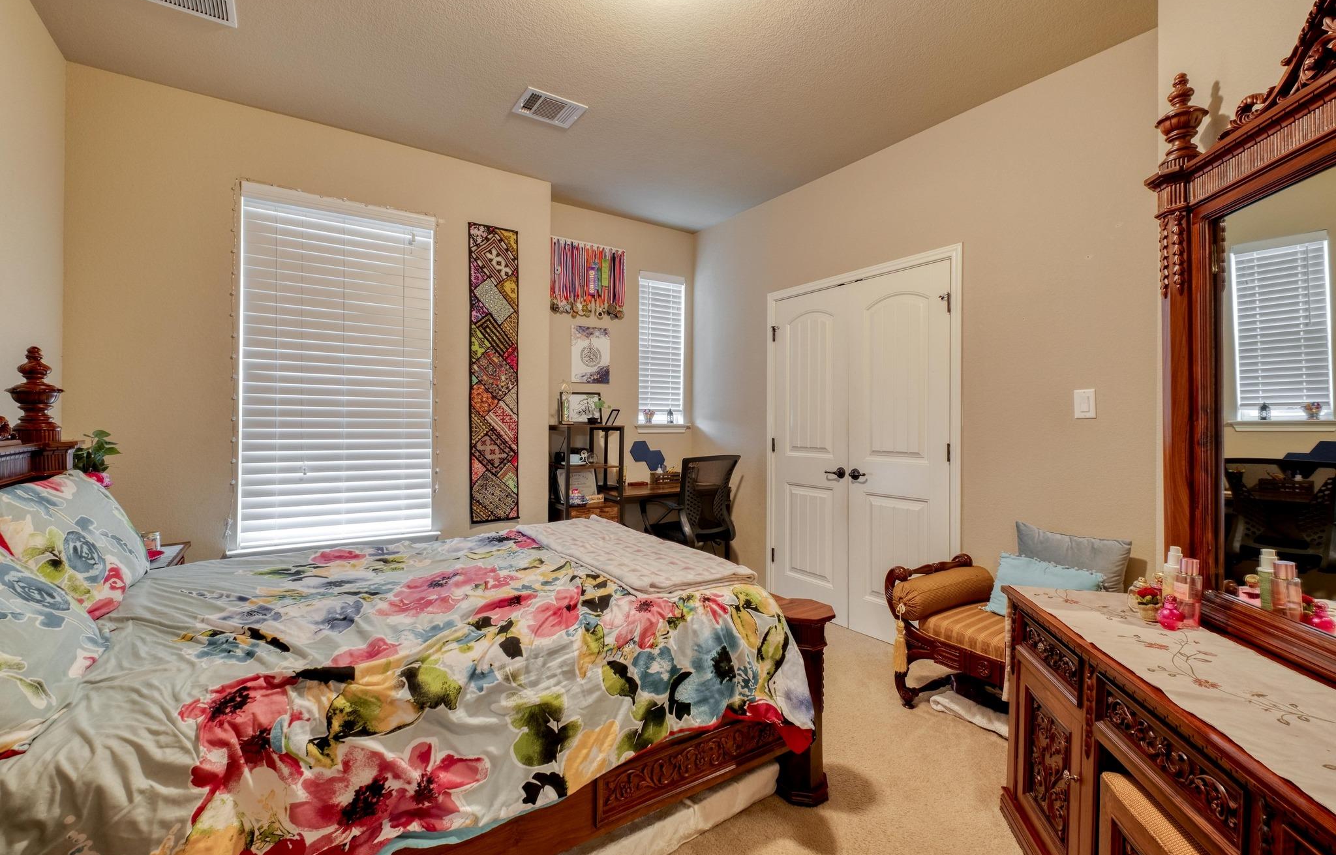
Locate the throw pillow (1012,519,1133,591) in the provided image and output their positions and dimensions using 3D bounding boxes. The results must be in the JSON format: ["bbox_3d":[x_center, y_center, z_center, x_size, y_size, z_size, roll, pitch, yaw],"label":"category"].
[{"bbox_3d":[1.615,0.609,2.264,0.130,0.400,0.400,20,-11,-33],"label":"throw pillow"}]

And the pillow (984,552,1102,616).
[{"bbox_3d":[1.514,0.676,2.261,0.120,0.270,0.390,29,-12,-24],"label":"pillow"}]

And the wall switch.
[{"bbox_3d":[1.724,-0.095,2.302,0.012,0.119,0.074,0,0,-35],"label":"wall switch"}]

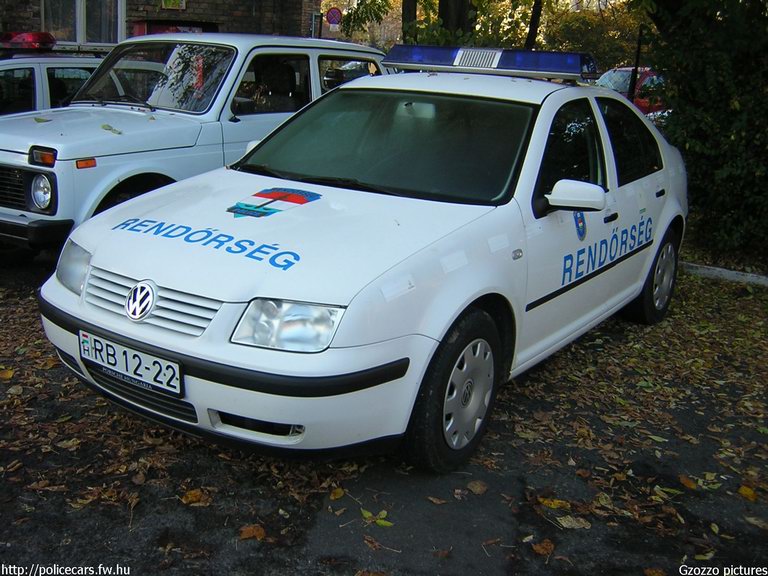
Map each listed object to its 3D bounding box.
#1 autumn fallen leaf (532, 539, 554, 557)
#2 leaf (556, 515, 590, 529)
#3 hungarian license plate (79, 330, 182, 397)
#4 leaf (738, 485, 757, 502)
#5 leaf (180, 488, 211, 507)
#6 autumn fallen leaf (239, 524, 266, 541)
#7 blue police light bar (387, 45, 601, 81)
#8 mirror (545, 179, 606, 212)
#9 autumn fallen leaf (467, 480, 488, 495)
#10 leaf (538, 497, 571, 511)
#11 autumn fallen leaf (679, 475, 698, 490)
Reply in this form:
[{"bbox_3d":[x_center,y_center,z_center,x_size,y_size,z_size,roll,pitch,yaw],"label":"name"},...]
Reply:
[{"bbox_3d":[0.515,0.835,2.567,0.073,0.020,0.063,-3,16,-20],"label":"autumn fallen leaf"},{"bbox_3d":[0.648,0.801,2.727,0.108,0.015,0.067,2,15,-4],"label":"leaf"},{"bbox_3d":[-0.864,0.247,2.692,0.520,0.112,0.020,13,17,33],"label":"hungarian license plate"},{"bbox_3d":[1.358,0.766,2.981,0.052,0.015,0.102,1,15,-6],"label":"leaf"},{"bbox_3d":[-0.644,0.728,2.752,0.089,0.022,0.105,-12,21,-43],"label":"leaf"},{"bbox_3d":[-0.422,0.787,2.574,0.086,0.020,0.070,1,15,-7],"label":"autumn fallen leaf"},{"bbox_3d":[0.555,-1.223,4.325,1.210,0.140,0.270,13,18,33],"label":"blue police light bar"},{"bbox_3d":[0.802,-0.388,3.347,0.220,0.130,0.125,13,18,33],"label":"mirror"},{"bbox_3d":[0.342,0.733,2.930,0.074,0.012,0.078,-8,18,-34],"label":"autumn fallen leaf"},{"bbox_3d":[0.604,0.768,2.841,0.110,0.015,0.045,6,15,12],"label":"leaf"},{"bbox_3d":[1.158,0.740,3.044,0.039,0.015,0.095,-3,16,-19],"label":"autumn fallen leaf"}]

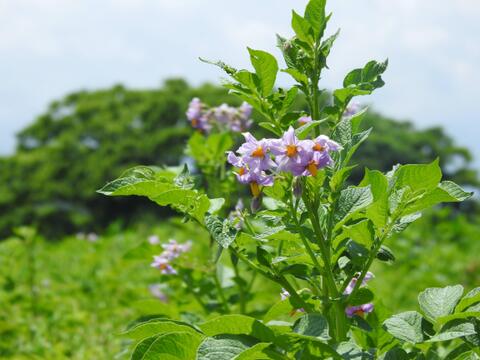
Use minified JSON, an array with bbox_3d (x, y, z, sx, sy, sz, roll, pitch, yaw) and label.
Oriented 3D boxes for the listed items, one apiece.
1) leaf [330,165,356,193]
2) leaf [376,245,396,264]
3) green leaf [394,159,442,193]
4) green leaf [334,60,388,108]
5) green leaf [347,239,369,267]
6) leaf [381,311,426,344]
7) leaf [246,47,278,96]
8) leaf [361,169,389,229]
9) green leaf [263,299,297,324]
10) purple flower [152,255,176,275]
[{"bbox_3d":[0.078,-0.001,1.770,0.007,0.025,0.013,43,-6,-32],"label":"leaf"},{"bbox_3d":[0.109,0.055,1.750,0.017,0.005,0.012,35,29,14],"label":"leaf"},{"bbox_3d":[0.133,-0.003,1.750,0.036,0.025,0.009,-24,39,8],"label":"green leaf"},{"bbox_3d":[0.093,-0.073,1.800,0.041,0.036,0.024,0,-1,0],"label":"green leaf"},{"bbox_3d":[0.080,0.050,1.600,0.016,0.018,0.014,0,-1,18],"label":"green leaf"},{"bbox_3d":[0.119,0.107,1.710,0.032,0.009,0.028,-23,41,-19],"label":"leaf"},{"bbox_3d":[0.017,-0.082,1.800,0.023,0.037,0.010,-11,0,0],"label":"leaf"},{"bbox_3d":[0.091,0.013,1.600,0.020,0.041,0.018,0,-1,24],"label":"leaf"},{"bbox_3d":[0.031,0.102,1.830,0.027,0.020,0.017,0,-1,0],"label":"green leaf"},{"bbox_3d":[-0.075,0.082,2.300,0.026,0.020,0.022,0,-1,0],"label":"purple flower"}]

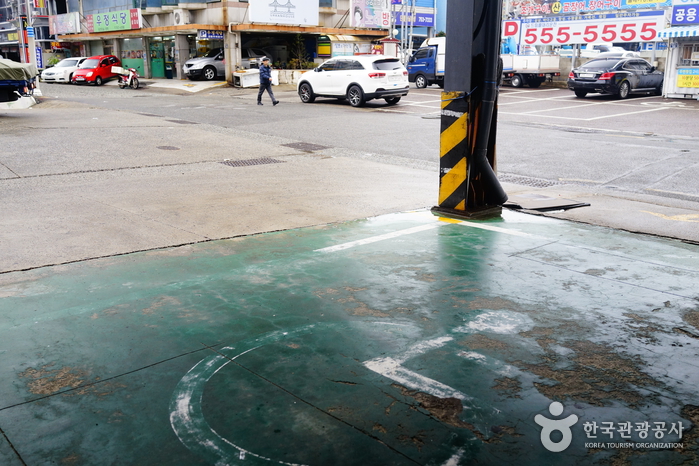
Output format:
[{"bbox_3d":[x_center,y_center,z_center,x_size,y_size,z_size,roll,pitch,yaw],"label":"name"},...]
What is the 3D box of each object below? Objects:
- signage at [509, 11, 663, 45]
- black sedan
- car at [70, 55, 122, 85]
[{"bbox_3d":[12.170,-10.367,34.600,0.180,1.420,8.000,-11,19,-37],"label":"signage"},{"bbox_3d":[10.900,-6.173,27.123,5.130,1.490,1.900,-13,20,-41],"label":"black sedan"},{"bbox_3d":[-13.620,-8.827,36.972,1.500,1.500,3.500,2,15,7],"label":"car"}]

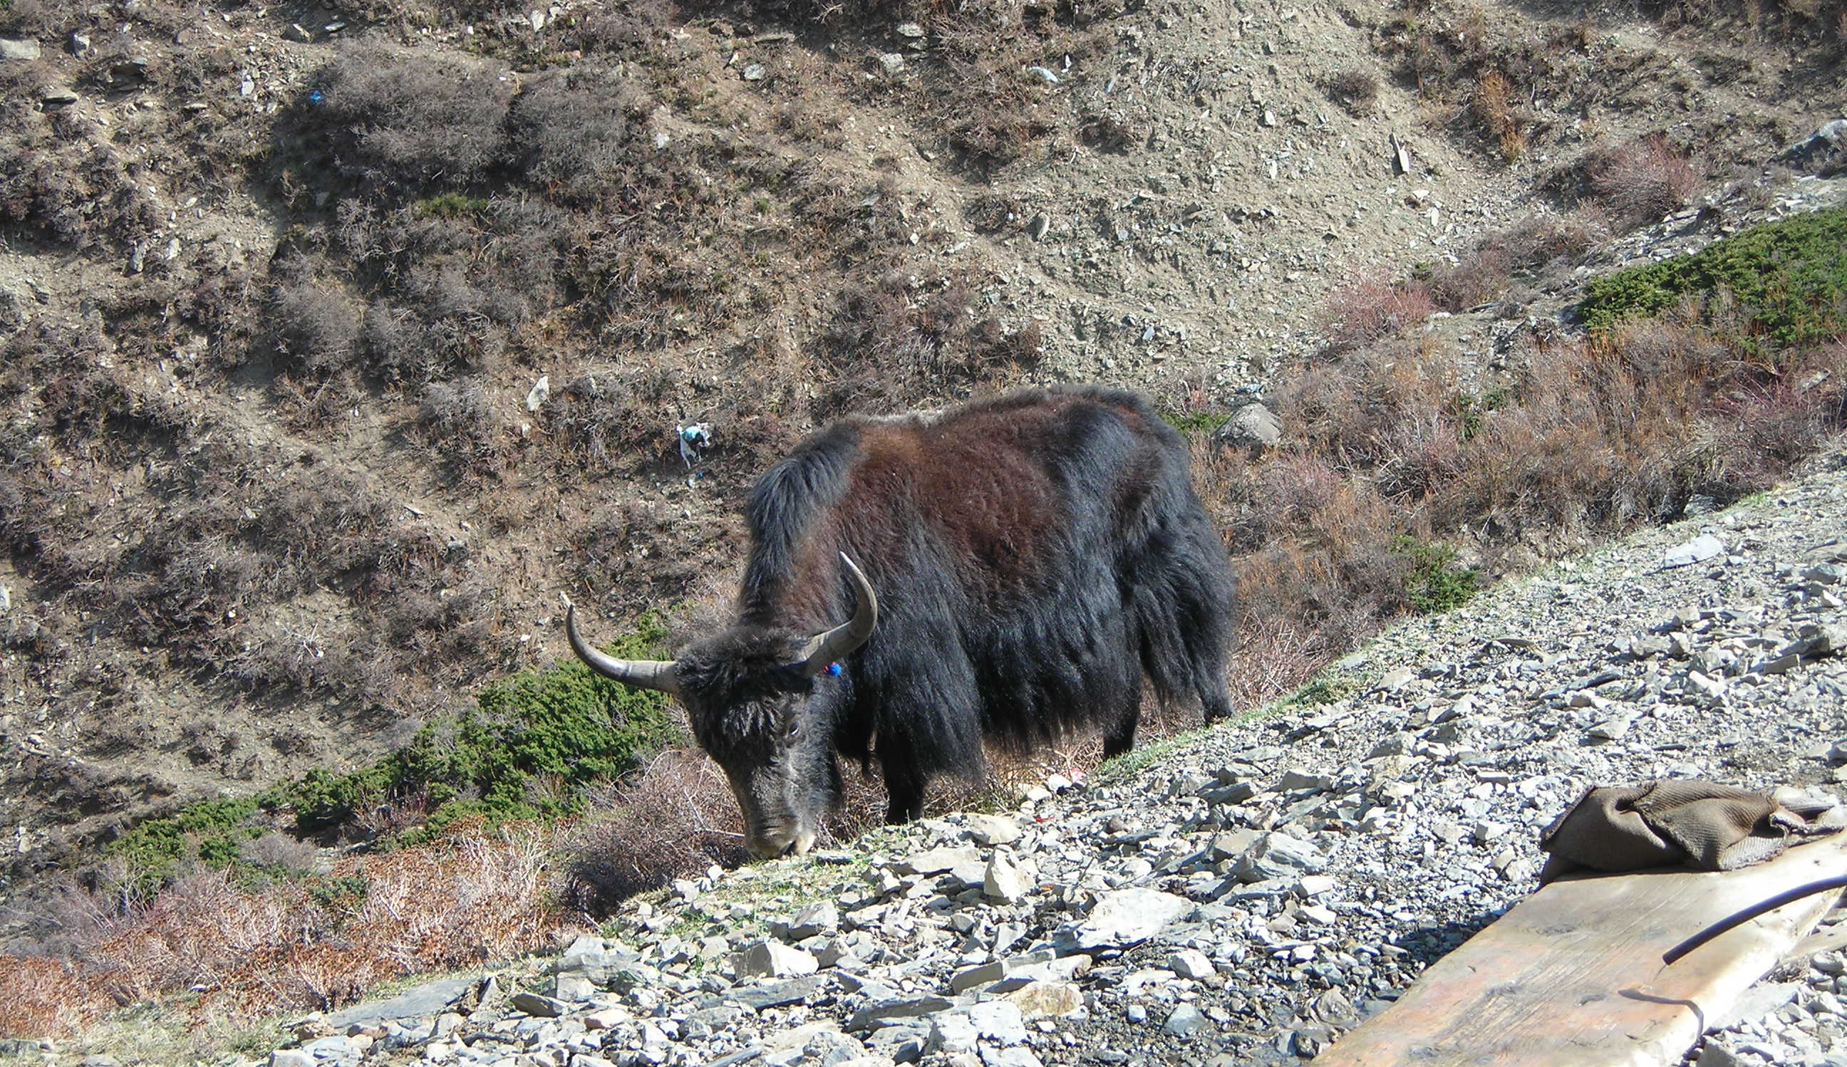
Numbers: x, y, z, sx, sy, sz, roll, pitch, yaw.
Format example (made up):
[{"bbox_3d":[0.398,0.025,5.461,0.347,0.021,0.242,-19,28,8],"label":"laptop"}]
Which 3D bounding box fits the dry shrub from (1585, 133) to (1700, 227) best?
[{"bbox_3d":[4.650,-2.280,31.000,0.750,0.570,0.700,0,11,0],"label":"dry shrub"}]

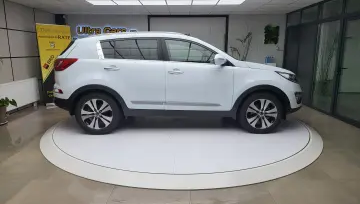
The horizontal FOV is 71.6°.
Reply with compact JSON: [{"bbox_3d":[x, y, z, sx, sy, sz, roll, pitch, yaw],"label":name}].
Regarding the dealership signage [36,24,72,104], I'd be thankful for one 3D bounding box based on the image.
[{"bbox_3d":[-3.270,-0.972,6.709,0.820,2.130,0.150,-8,14,-35],"label":"dealership signage"}]

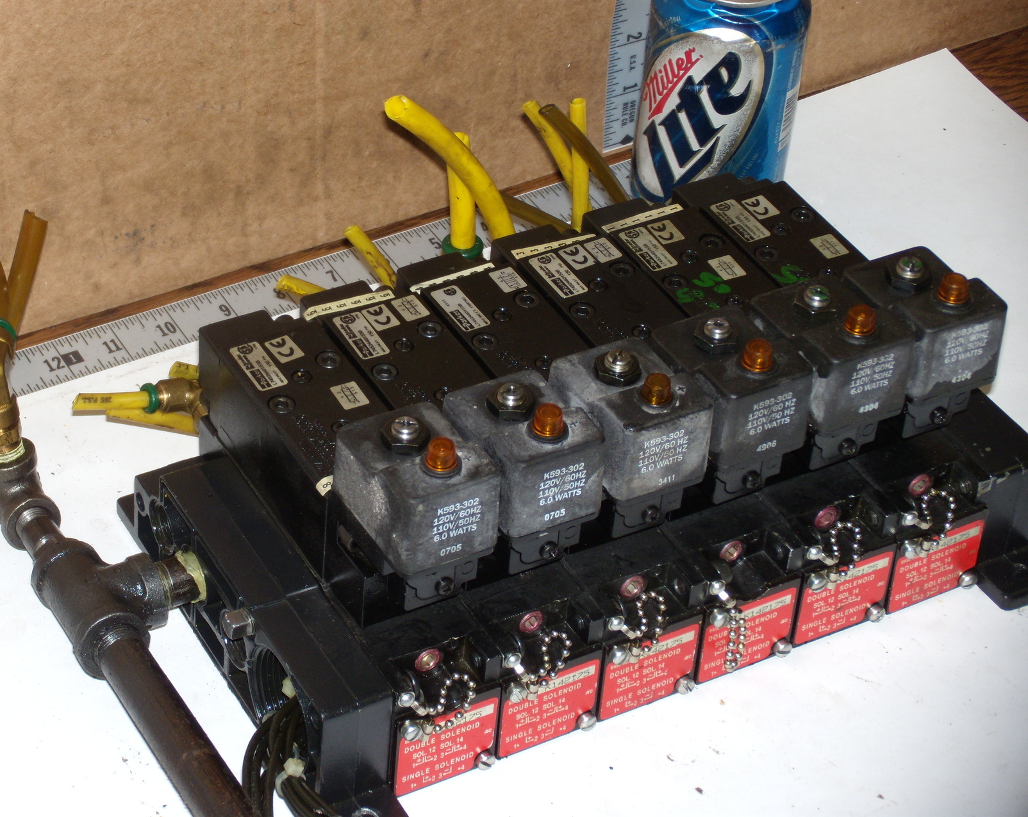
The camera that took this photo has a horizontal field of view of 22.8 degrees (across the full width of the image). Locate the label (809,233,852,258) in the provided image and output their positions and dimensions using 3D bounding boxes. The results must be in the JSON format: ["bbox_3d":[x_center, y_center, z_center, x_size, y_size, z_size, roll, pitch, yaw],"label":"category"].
[{"bbox_3d":[0.123,-0.064,0.994,0.010,0.001,0.013,-18,46,-22],"label":"label"}]

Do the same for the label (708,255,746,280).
[{"bbox_3d":[0.083,-0.054,0.985,0.010,0.001,0.013,-17,44,-21],"label":"label"}]

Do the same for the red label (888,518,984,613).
[{"bbox_3d":[0.159,0.059,0.960,0.039,0.032,0.001,-18,46,-22],"label":"red label"}]

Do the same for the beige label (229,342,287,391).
[{"bbox_3d":[-0.093,-0.016,0.926,0.011,0.001,0.026,-18,46,-23],"label":"beige label"}]

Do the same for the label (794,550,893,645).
[{"bbox_3d":[0.120,0.069,0.930,0.037,0.033,0.001,-18,44,-23],"label":"label"}]

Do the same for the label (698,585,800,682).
[{"bbox_3d":[0.086,0.083,0.928,0.039,0.032,0.001,-18,46,-22],"label":"label"}]

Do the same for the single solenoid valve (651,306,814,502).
[{"bbox_3d":[0.076,-0.003,0.892,0.036,0.067,0.051,-18,44,-23],"label":"single solenoid valve"}]

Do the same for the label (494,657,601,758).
[{"bbox_3d":[0.012,0.104,0.882,0.037,0.033,0.001,-18,44,-23],"label":"label"}]

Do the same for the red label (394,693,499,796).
[{"bbox_3d":[-0.023,0.115,0.866,0.037,0.033,0.001,-18,44,-23],"label":"red label"}]

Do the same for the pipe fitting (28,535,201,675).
[{"bbox_3d":[-0.141,0.069,0.925,0.054,0.028,0.049,-20,47,-24],"label":"pipe fitting"}]

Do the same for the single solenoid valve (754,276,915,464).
[{"bbox_3d":[0.113,-0.016,0.932,0.036,0.057,0.049,-18,44,-22],"label":"single solenoid valve"}]

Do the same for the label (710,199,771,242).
[{"bbox_3d":[0.088,-0.073,0.990,0.011,0.001,0.026,-19,45,-25],"label":"label"}]

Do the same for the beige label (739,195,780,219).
[{"bbox_3d":[0.097,-0.079,0.997,0.010,0.001,0.013,-19,45,-24],"label":"beige label"}]

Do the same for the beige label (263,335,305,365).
[{"bbox_3d":[-0.084,-0.022,0.940,0.010,0.001,0.014,-22,46,-26],"label":"beige label"}]

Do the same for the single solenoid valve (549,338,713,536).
[{"bbox_3d":[0.040,0.008,0.902,0.036,0.057,0.049,-18,44,-22],"label":"single solenoid valve"}]

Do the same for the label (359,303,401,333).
[{"bbox_3d":[-0.049,-0.033,0.934,0.009,0.001,0.013,-20,45,-25],"label":"label"}]

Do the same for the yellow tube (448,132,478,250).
[{"bbox_3d":[-0.021,-0.082,0.981,0.010,0.054,0.010,-1,43,1],"label":"yellow tube"}]

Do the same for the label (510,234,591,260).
[{"bbox_3d":[0.016,-0.063,0.996,0.034,0.001,0.005,-13,43,-17],"label":"label"}]

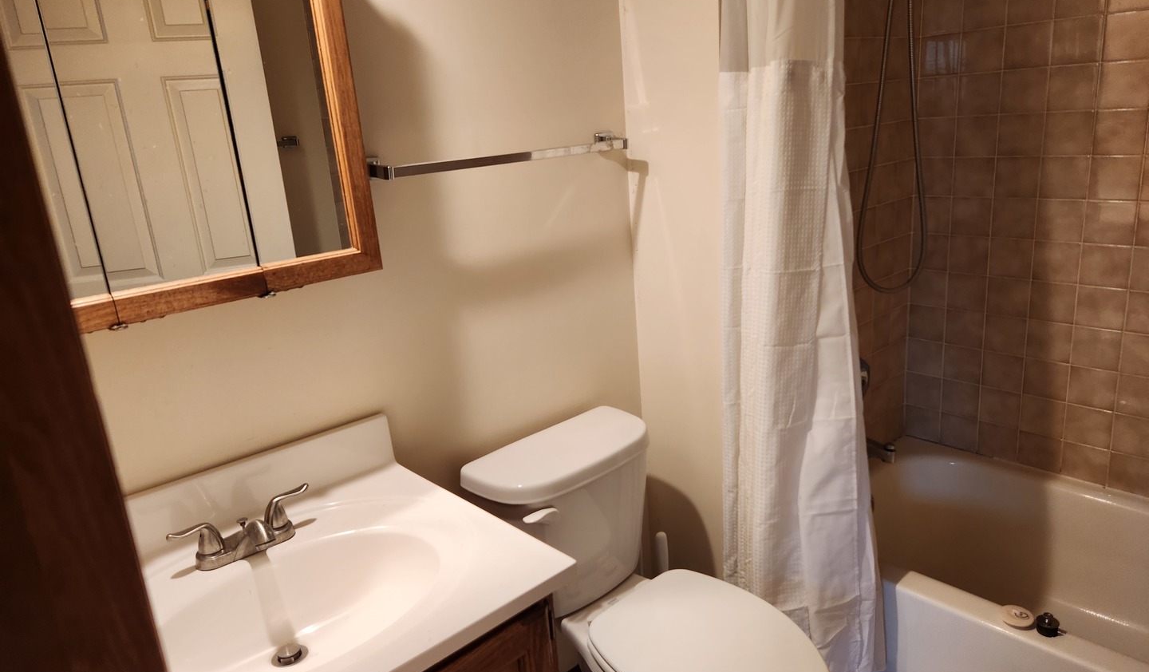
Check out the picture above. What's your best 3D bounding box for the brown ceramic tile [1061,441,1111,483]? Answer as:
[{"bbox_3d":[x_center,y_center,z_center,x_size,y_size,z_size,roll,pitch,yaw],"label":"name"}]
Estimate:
[{"bbox_3d":[1.388,0.343,2.081,0.010,0.104,0.108,-18,21,-39],"label":"brown ceramic tile"}]

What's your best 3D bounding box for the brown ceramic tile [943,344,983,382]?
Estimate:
[{"bbox_3d":[1.149,0.082,2.255,0.009,0.108,0.108,-18,21,-38],"label":"brown ceramic tile"}]

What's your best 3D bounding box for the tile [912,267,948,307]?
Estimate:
[{"bbox_3d":[1.063,-0.142,2.284,0.010,0.108,0.108,-18,21,-38],"label":"tile"}]

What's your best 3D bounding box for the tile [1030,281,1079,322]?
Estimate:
[{"bbox_3d":[1.278,-0.089,2.039,0.010,0.108,0.108,-18,21,-38],"label":"tile"}]

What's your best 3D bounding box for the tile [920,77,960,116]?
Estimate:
[{"bbox_3d":[1.017,-0.664,2.131,0.009,0.107,0.107,-19,21,-38],"label":"tile"}]

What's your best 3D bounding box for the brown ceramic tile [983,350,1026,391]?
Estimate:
[{"bbox_3d":[1.225,0.102,2.182,0.010,0.108,0.108,-18,21,-38],"label":"brown ceramic tile"}]

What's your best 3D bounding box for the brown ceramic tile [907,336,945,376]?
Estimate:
[{"bbox_3d":[1.082,0.068,2.347,0.009,0.107,0.107,-19,21,-38],"label":"brown ceramic tile"}]

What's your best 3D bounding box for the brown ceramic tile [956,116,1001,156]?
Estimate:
[{"bbox_3d":[1.098,-0.542,2.079,0.010,0.108,0.108,-18,21,-38],"label":"brown ceramic tile"}]

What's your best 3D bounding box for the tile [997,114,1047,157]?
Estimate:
[{"bbox_3d":[1.173,-0.527,2.005,0.010,0.108,0.108,-18,21,-38],"label":"tile"}]

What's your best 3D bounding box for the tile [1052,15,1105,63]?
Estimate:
[{"bbox_3d":[1.226,-0.719,1.862,0.010,0.108,0.108,-18,21,-38],"label":"tile"}]

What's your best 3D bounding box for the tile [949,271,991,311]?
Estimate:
[{"bbox_3d":[1.132,-0.126,2.194,0.009,0.108,0.108,-18,21,-38],"label":"tile"}]

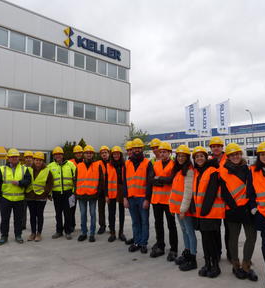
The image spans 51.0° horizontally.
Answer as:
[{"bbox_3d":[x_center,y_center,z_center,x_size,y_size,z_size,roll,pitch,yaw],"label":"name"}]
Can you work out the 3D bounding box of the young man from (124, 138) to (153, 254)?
[{"bbox_3d":[0.109,0.850,4.715,0.520,1.892,0.370,-1,-3,12],"label":"young man"}]

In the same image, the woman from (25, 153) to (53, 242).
[{"bbox_3d":[-1.805,1.001,5.398,0.520,1.672,0.340,0,-4,-3],"label":"woman"}]

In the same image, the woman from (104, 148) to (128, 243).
[{"bbox_3d":[-0.314,0.939,5.346,0.460,1.786,0.320,1,-4,-8],"label":"woman"}]

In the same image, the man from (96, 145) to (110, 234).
[{"bbox_3d":[-0.576,0.953,5.869,0.520,1.824,0.340,0,-3,-3],"label":"man"}]

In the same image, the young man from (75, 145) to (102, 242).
[{"bbox_3d":[-0.854,0.930,5.324,0.540,1.805,0.350,0,-3,-6],"label":"young man"}]

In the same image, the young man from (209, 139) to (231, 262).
[{"bbox_3d":[1.366,0.833,4.272,0.530,1.873,0.350,-1,-4,18],"label":"young man"}]

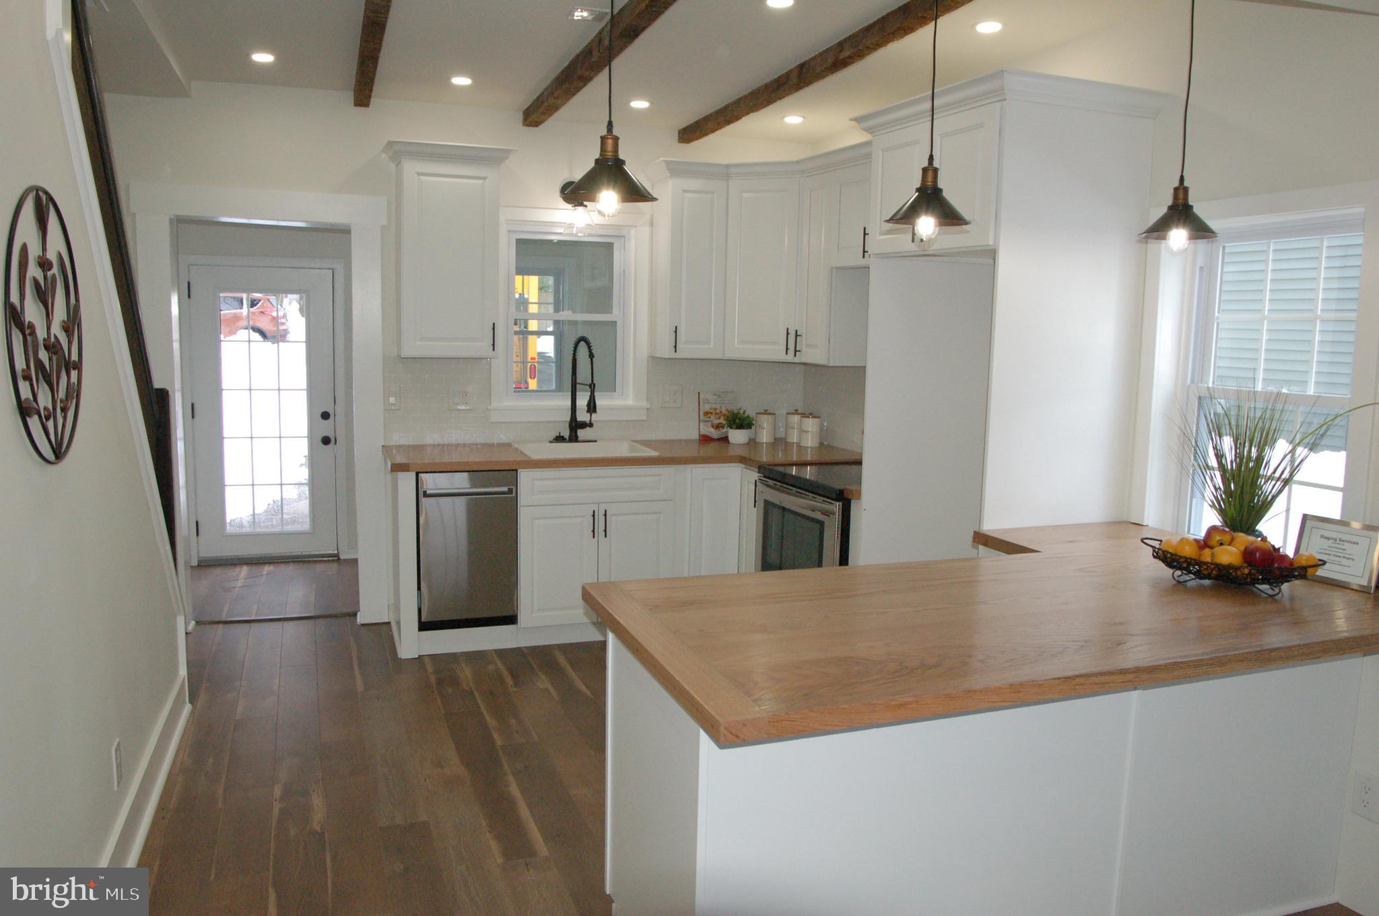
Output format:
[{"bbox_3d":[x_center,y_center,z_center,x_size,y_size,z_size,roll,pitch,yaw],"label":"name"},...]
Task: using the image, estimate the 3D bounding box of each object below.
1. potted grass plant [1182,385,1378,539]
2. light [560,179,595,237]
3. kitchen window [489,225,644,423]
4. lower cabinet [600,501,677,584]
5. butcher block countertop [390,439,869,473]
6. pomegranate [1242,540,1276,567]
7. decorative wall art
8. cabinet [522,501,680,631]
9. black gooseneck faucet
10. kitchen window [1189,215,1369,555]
[{"bbox_3d":[1.655,0.046,2.740,0.420,0.480,0.440,-1,8,-21],"label":"potted grass plant"},{"bbox_3d":[-0.598,-1.356,5.131,0.167,0.308,0.247,-1,8,-21],"label":"light"},{"bbox_3d":[-0.625,-0.725,5.076,0.850,1.058,0.120,-2,8,-20],"label":"kitchen window"},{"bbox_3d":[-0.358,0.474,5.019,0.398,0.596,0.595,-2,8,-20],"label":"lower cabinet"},{"bbox_3d":[-0.290,-0.006,5.032,2.468,0.038,0.990,-1,8,-21],"label":"butcher block countertop"},{"bbox_3d":[1.399,0.235,2.348,0.078,0.078,0.078,-1,8,-21],"label":"pomegranate"},{"bbox_3d":[-1.339,-0.274,1.998,0.035,0.584,0.606,-1,8,-21],"label":"decorative wall art"},{"bbox_3d":[-0.541,0.479,4.951,0.767,0.596,0.595,-2,8,-20],"label":"cabinet"},{"bbox_3d":[-0.581,-0.349,4.985,0.240,0.570,0.220,-2,8,-20],"label":"black gooseneck faucet"},{"bbox_3d":[1.763,-0.221,2.936,0.110,1.020,0.590,-2,8,-20],"label":"kitchen window"}]

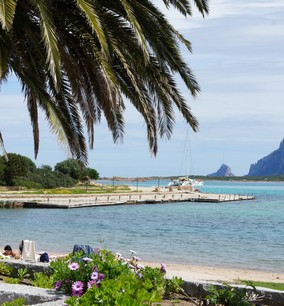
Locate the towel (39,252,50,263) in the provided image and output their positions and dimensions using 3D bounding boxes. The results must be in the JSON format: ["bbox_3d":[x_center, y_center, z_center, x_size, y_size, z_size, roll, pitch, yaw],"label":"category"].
[{"bbox_3d":[-1.933,2.085,16.000,0.230,0.200,0.190,0,-2,-7],"label":"towel"}]

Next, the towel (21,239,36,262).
[{"bbox_3d":[-2.254,1.945,16.000,0.300,0.410,0.170,0,-2,-8],"label":"towel"}]

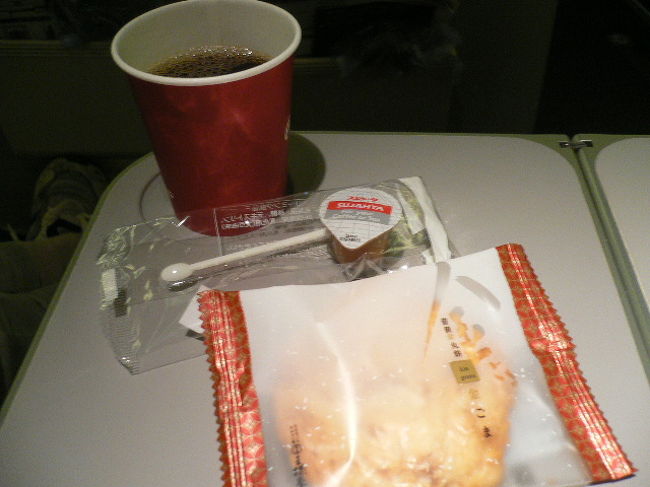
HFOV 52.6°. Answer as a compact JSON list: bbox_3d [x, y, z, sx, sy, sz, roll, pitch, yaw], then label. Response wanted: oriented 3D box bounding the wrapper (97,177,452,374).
[{"bbox_3d":[-0.013,0.005,0.290,0.158,0.023,0.075,-11,44,-11],"label":"wrapper"}]

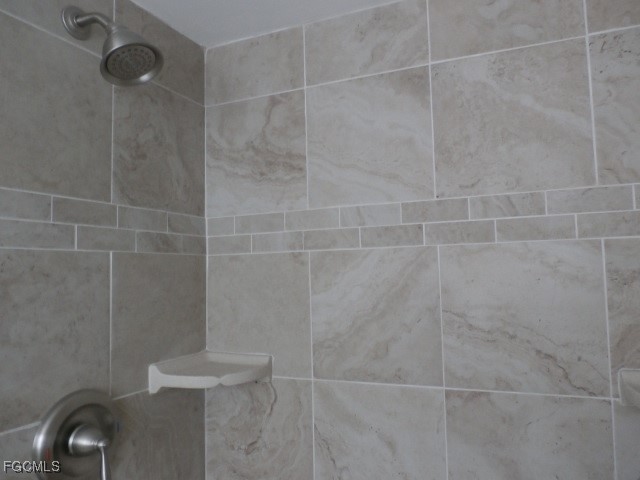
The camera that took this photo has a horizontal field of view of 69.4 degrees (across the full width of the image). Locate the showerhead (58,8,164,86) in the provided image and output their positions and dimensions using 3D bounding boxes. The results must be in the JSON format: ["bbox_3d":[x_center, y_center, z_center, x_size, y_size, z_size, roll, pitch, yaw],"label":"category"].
[{"bbox_3d":[-0.414,-0.401,0.919,0.196,0.175,0.118,-3,-4,23],"label":"showerhead"}]

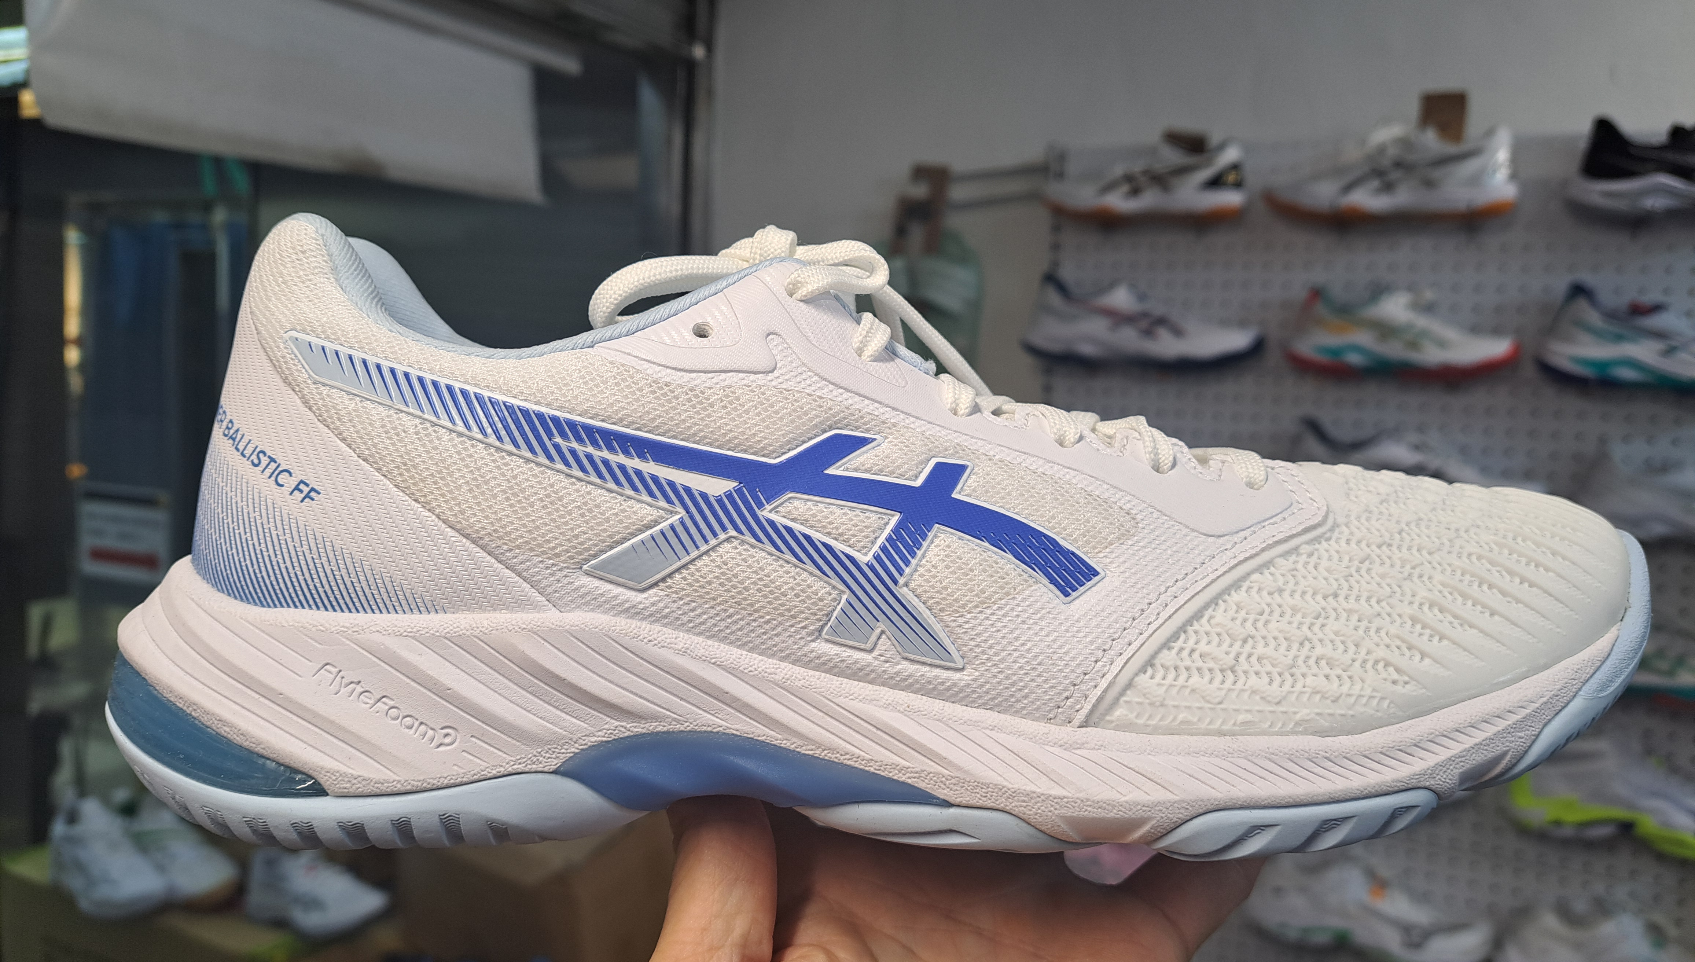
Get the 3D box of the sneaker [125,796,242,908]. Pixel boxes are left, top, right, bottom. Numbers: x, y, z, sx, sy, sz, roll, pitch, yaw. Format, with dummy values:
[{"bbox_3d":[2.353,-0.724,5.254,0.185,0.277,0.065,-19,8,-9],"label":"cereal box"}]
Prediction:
[{"bbox_3d":[-1.013,0.570,1.786,0.283,0.115,0.105,7,6,38],"label":"sneaker"}]

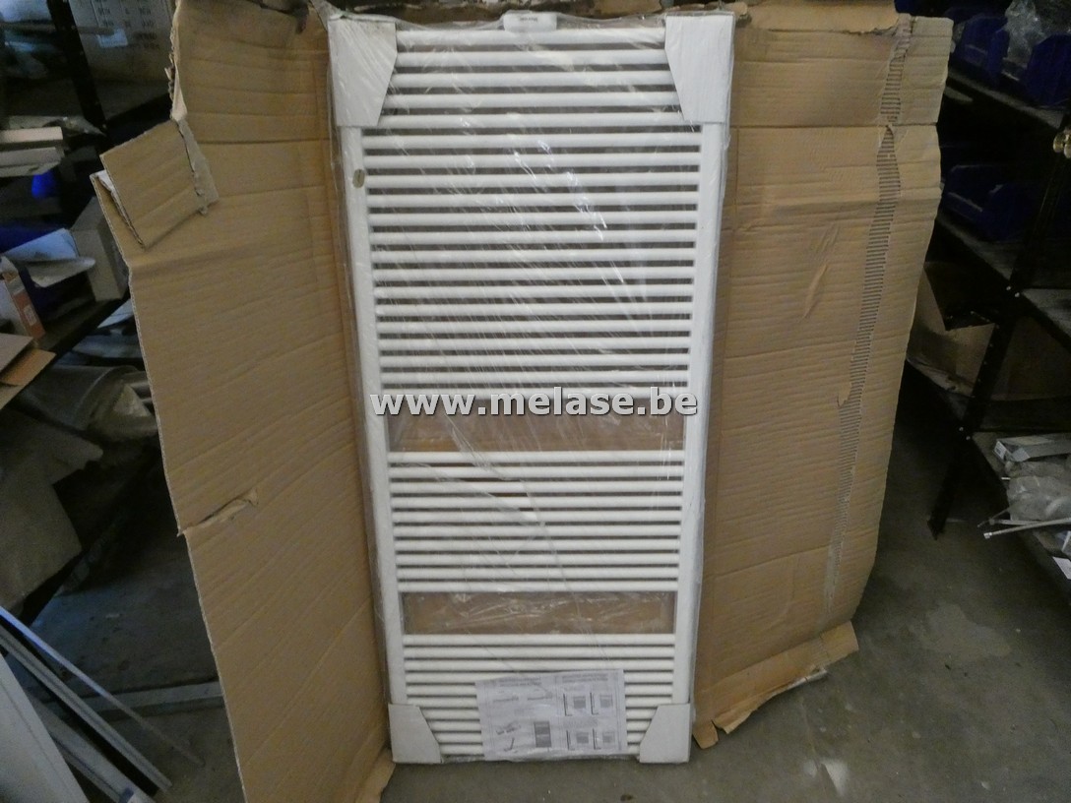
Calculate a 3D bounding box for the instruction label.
[{"bbox_3d":[0.035,0.640,1.506,0.297,0.207,0.008,-4,18,3],"label":"instruction label"}]

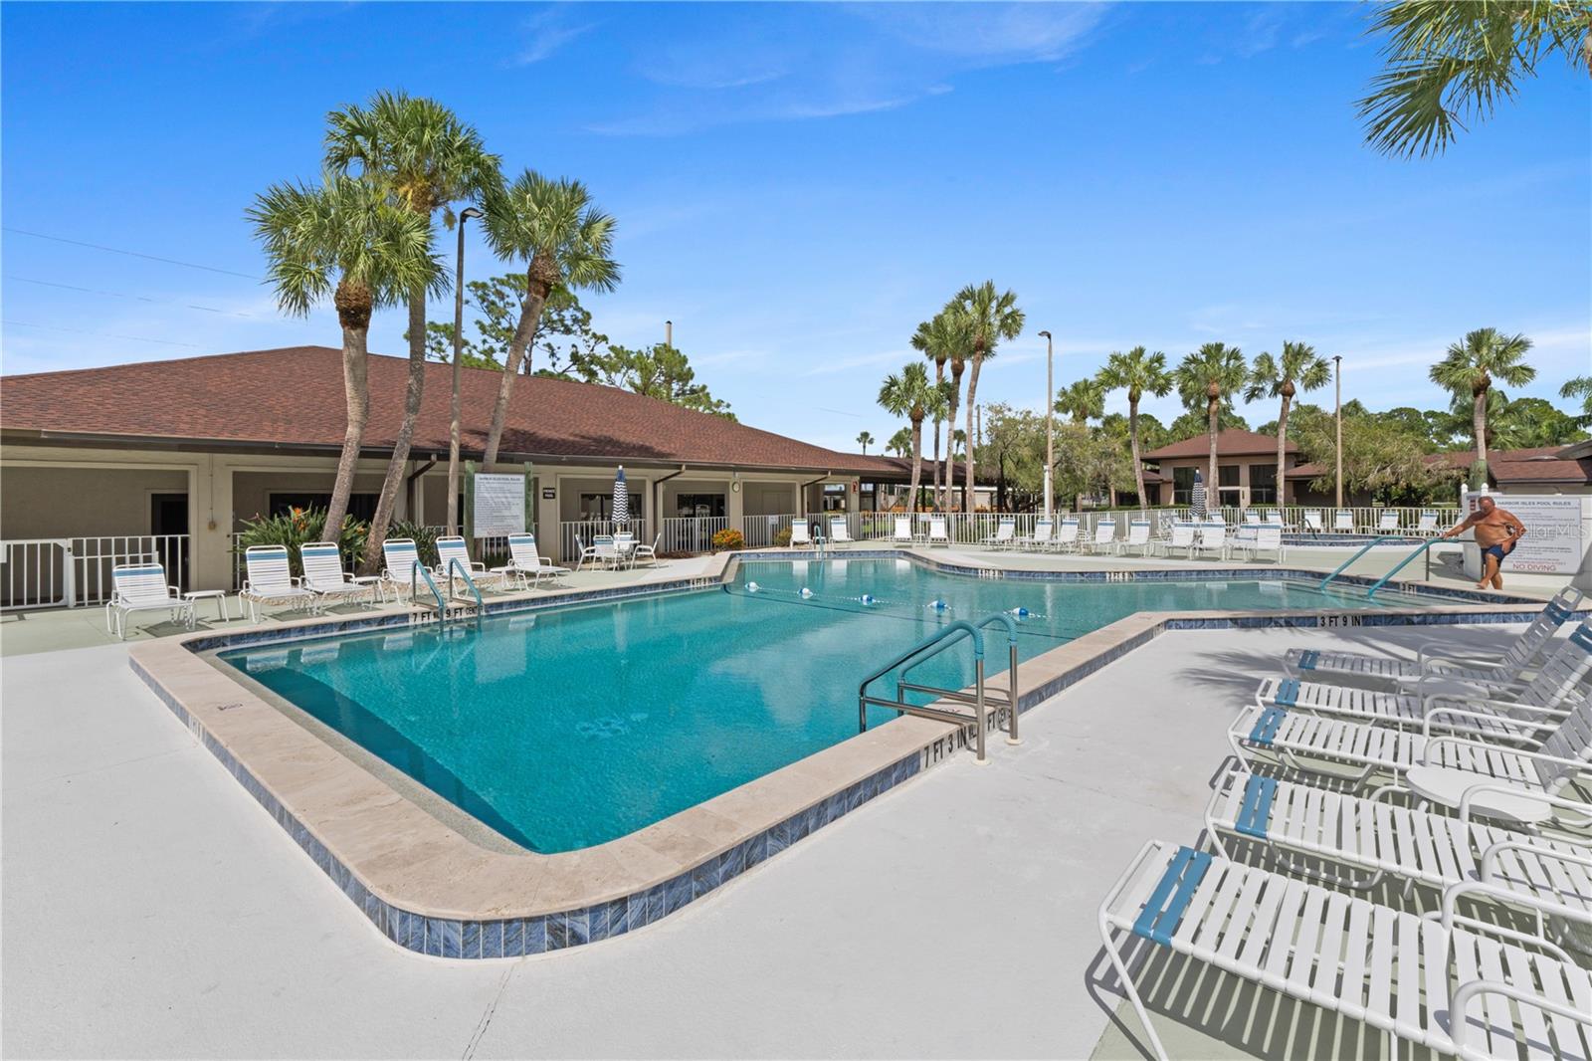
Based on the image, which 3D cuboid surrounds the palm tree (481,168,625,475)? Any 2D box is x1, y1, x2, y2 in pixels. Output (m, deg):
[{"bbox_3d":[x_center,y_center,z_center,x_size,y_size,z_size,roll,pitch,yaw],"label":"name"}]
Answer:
[{"bbox_3d":[-5.439,-3.271,14.280,3.152,8.642,2.948,-1,3,-23],"label":"palm tree"}]

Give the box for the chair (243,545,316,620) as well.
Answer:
[{"bbox_3d":[-8.062,0.786,10.326,1.677,0.970,0.670,3,4,42],"label":"chair"}]

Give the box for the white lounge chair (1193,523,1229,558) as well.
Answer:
[{"bbox_3d":[11.604,0.287,18.495,0.650,0.949,1.758,1,3,37],"label":"white lounge chair"}]

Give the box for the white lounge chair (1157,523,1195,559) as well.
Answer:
[{"bbox_3d":[11.234,0.299,19.463,0.680,0.949,1.666,2,4,32],"label":"white lounge chair"}]

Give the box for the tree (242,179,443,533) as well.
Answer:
[{"bbox_3d":[-8.103,-2.535,11.978,3.050,7.422,3.050,3,4,41],"label":"tree"}]

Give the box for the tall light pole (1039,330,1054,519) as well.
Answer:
[{"bbox_3d":[9.994,-3.770,26.267,0.610,8.337,0.407,-2,4,-29],"label":"tall light pole"}]

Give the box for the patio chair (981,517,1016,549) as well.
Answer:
[{"bbox_3d":[6.904,0.123,22.569,0.650,0.996,1.698,2,4,43],"label":"patio chair"}]

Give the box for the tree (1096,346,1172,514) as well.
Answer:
[{"bbox_3d":[15.762,-4.179,30.880,3.600,8.658,3.600,1,3,27],"label":"tree"}]

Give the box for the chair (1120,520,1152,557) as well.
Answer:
[{"bbox_3d":[10.339,0.237,20.224,0.680,0.990,1.666,2,4,32],"label":"chair"}]

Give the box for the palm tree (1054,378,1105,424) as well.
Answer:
[{"bbox_3d":[17.119,-4.689,39.875,3.200,8.828,3.200,1,3,23],"label":"palm tree"}]

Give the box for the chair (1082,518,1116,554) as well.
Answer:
[{"bbox_3d":[9.689,0.196,20.985,0.680,0.990,1.666,2,4,32],"label":"chair"}]

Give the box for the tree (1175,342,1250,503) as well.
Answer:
[{"bbox_3d":[20.051,-4.449,31.871,3.500,9.025,3.500,1,3,32],"label":"tree"}]

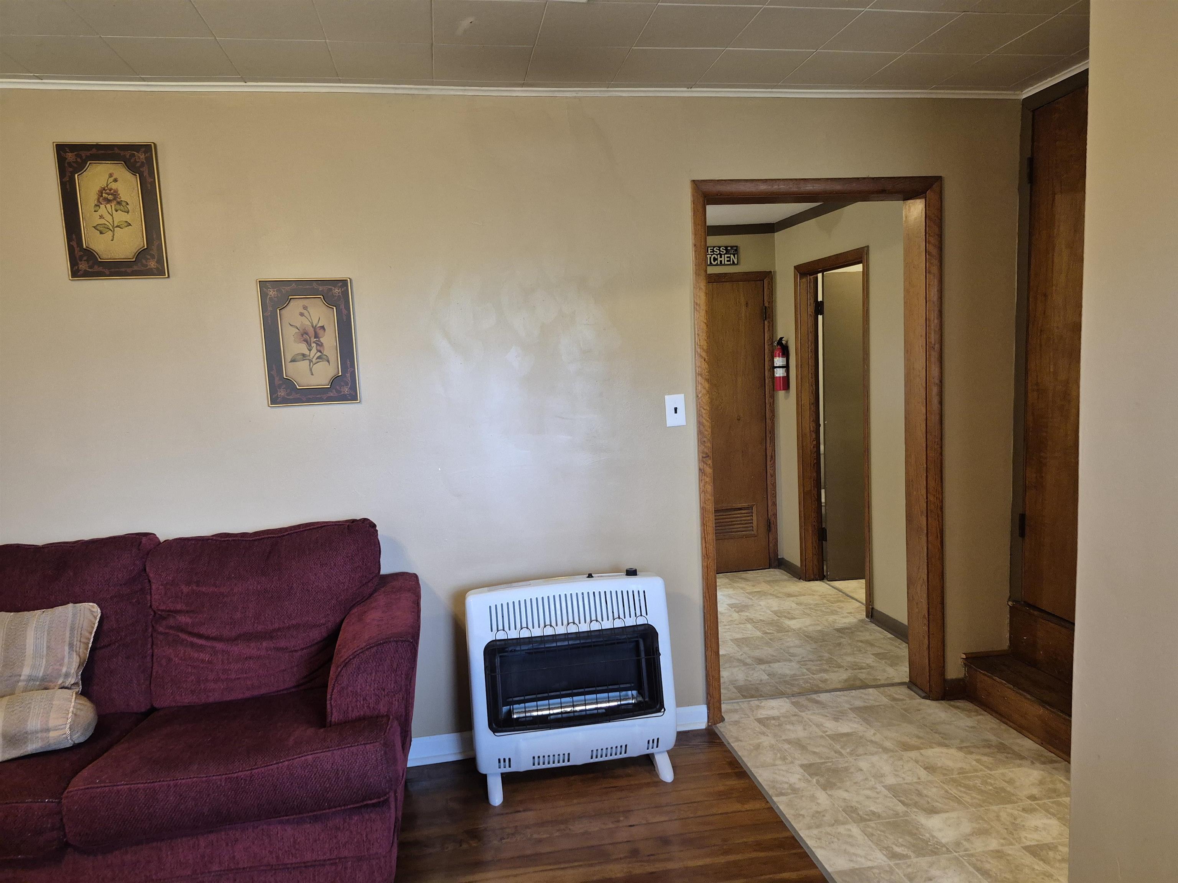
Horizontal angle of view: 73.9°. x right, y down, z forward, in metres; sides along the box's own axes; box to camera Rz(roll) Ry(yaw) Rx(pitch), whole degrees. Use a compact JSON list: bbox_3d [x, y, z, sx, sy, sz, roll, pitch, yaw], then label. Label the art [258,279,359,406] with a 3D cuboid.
[{"bbox_3d":[-0.963,-0.344,2.703,0.302,0.432,0.018,-4,6,-10],"label":"art"}]

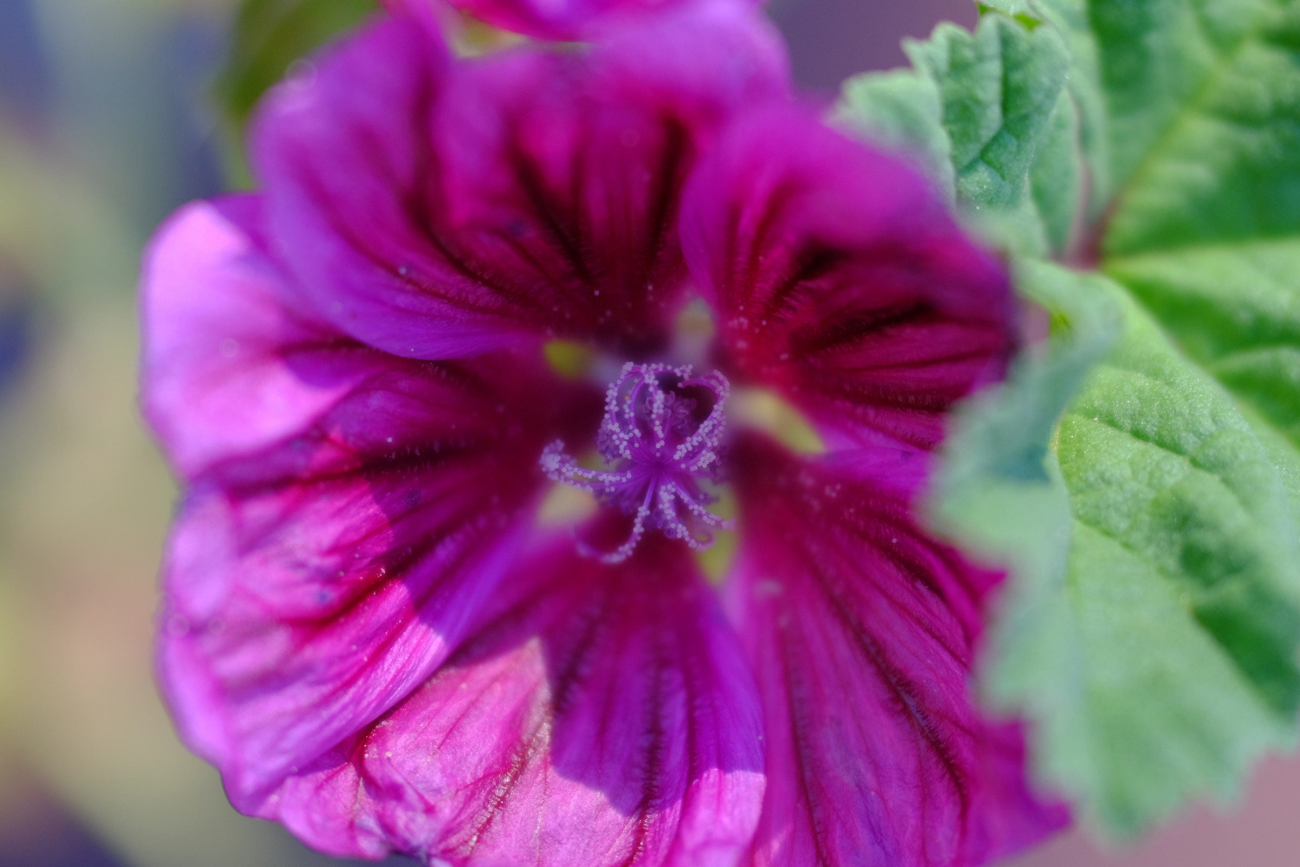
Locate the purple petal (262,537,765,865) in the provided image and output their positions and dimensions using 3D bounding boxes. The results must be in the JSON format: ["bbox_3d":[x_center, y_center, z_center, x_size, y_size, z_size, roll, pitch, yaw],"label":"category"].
[{"bbox_3d":[-0.008,0.017,0.172,0.028,0.008,0.020,18,67,8],"label":"purple petal"}]

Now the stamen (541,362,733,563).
[{"bbox_3d":[-0.001,0.002,0.171,0.012,0.012,0.010,0,14,0],"label":"stamen"}]

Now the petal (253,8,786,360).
[{"bbox_3d":[-0.008,-0.015,0.166,0.031,0.021,0.010,-8,36,6],"label":"petal"}]

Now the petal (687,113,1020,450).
[{"bbox_3d":[0.012,-0.010,0.167,0.020,0.020,0.010,44,43,1],"label":"petal"}]

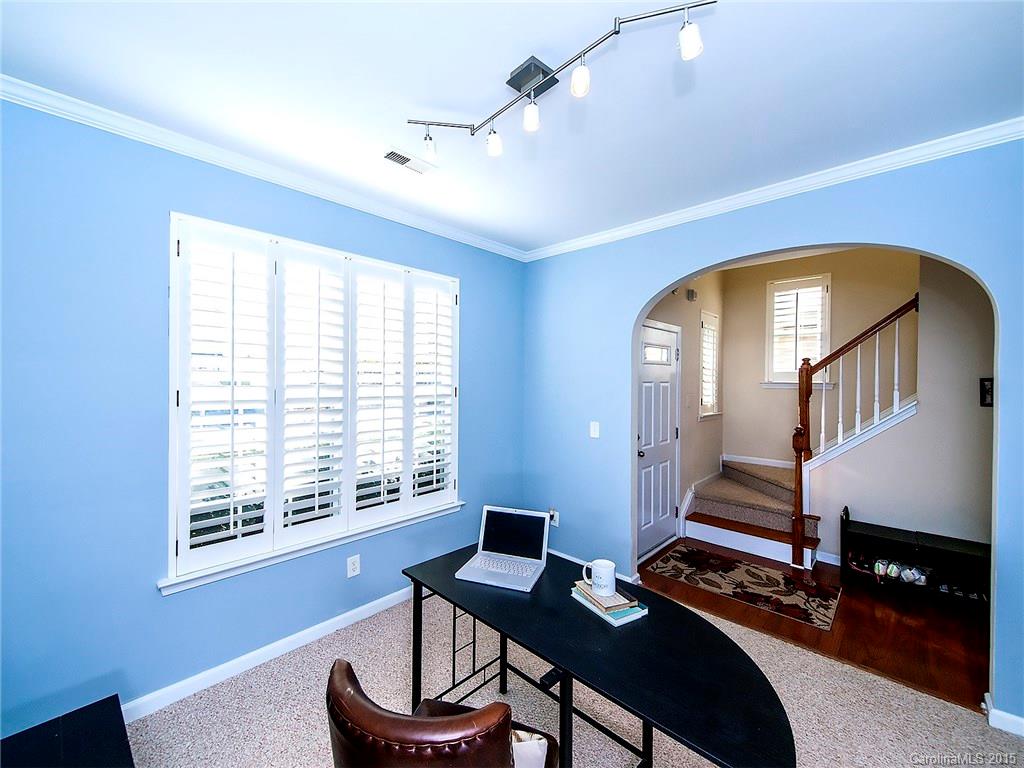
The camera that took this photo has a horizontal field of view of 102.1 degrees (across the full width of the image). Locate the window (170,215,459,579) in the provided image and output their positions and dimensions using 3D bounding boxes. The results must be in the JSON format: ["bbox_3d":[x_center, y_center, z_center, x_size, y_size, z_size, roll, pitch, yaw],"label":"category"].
[{"bbox_3d":[-1.029,0.056,2.613,0.100,1.743,1.760,1,1,44],"label":"window"}]

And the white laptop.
[{"bbox_3d":[-0.030,0.696,1.778,0.325,0.231,0.284,1,1,21],"label":"white laptop"}]

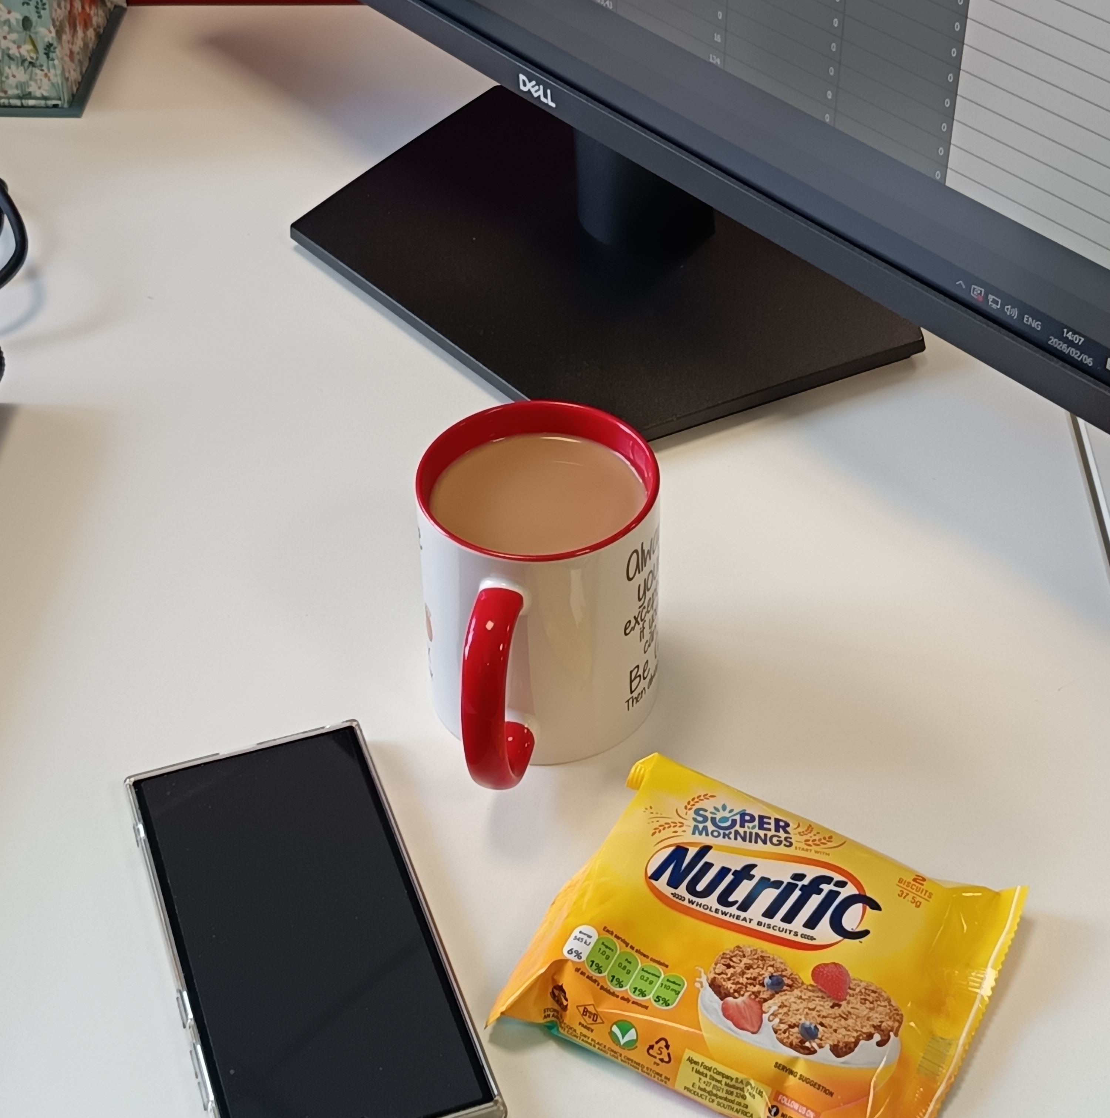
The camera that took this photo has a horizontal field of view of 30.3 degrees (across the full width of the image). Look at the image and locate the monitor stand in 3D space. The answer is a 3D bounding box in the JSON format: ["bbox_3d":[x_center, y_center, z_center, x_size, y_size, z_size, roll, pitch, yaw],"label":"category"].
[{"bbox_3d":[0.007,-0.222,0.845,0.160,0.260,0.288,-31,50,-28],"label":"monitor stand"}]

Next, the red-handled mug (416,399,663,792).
[{"bbox_3d":[-0.009,0.021,0.704,0.083,0.097,0.117,9,44,11],"label":"red-handled mug"}]

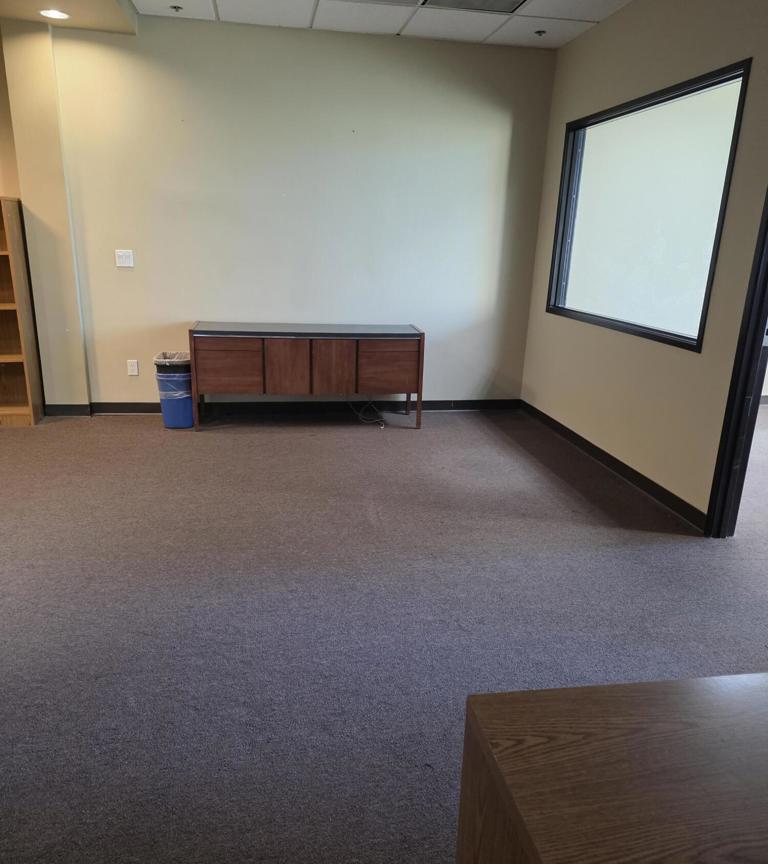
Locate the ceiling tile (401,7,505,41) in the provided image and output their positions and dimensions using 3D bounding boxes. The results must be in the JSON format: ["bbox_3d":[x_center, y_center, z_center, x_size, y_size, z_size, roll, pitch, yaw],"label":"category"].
[{"bbox_3d":[0.460,-2.682,4.474,0.610,0.020,0.657,-1,16,-10],"label":"ceiling tile"}]

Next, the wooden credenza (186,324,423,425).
[{"bbox_3d":[-0.554,-0.413,5.013,1.620,0.710,0.448,-1,16,-10],"label":"wooden credenza"}]

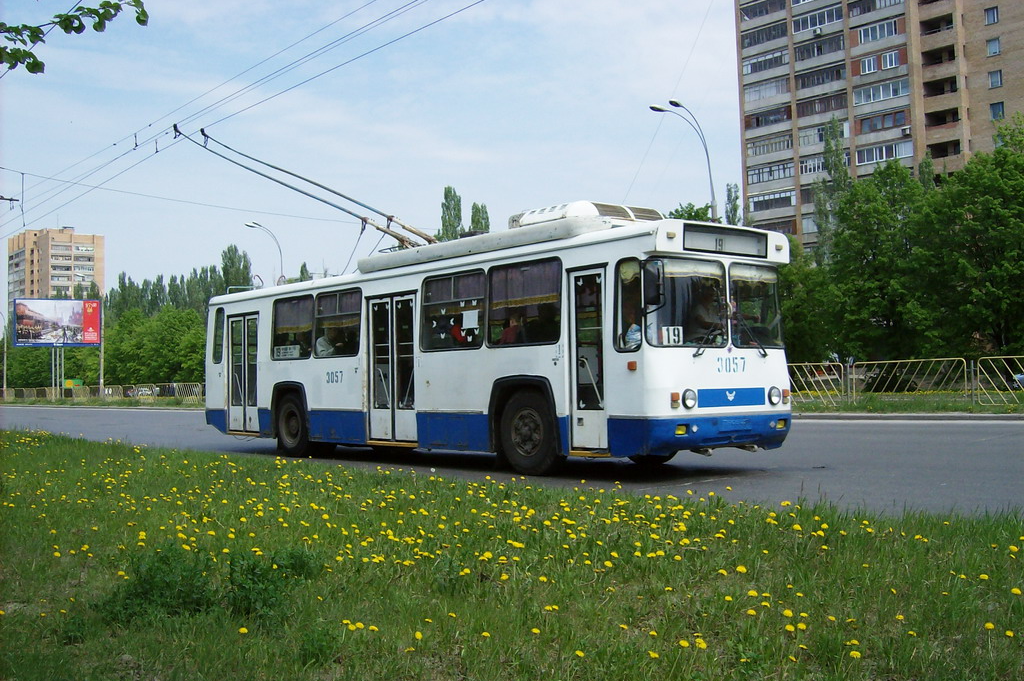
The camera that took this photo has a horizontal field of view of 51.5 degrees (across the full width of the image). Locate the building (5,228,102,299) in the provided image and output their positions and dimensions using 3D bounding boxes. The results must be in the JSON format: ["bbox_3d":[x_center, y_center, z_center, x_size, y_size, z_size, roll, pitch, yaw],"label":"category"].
[{"bbox_3d":[-129.174,-7.028,304.112,19.000,46.500,21.000,1,-3,-40],"label":"building"}]

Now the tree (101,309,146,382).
[{"bbox_3d":[-32.893,1.221,89.925,4.300,8.048,4.300,1,-3,-40],"label":"tree"}]

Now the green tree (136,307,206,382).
[{"bbox_3d":[-26.581,1.046,82.404,5.200,7.538,5.200,1,-3,-40],"label":"green tree"}]

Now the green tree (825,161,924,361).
[{"bbox_3d":[12.290,-2.013,36.123,3.900,8.350,3.900,1,-3,-40],"label":"green tree"}]

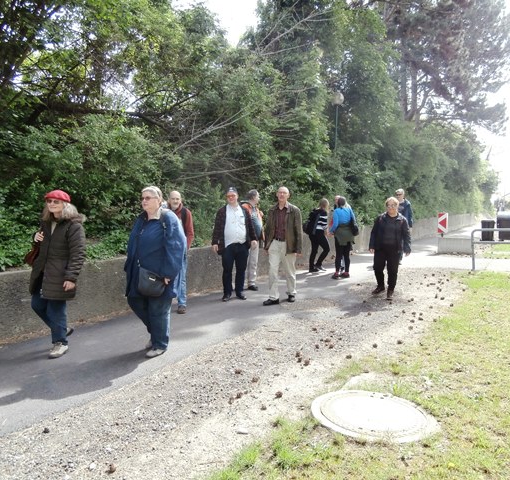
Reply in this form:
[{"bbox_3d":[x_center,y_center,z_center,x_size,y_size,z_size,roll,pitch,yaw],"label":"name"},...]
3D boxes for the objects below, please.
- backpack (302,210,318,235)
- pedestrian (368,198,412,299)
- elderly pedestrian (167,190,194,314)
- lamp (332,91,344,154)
[{"bbox_3d":[1.231,-0.396,9.750,0.250,0.510,0.310,7,1,-29],"label":"backpack"},{"bbox_3d":[2.223,0.114,7.280,0.640,1.620,0.450,2,5,22],"label":"pedestrian"},{"bbox_3d":[-1.107,0.168,6.181,0.540,1.680,0.420,1,5,17],"label":"elderly pedestrian"},{"bbox_3d":[2.948,-3.037,15.814,0.450,4.500,0.450,3,5,31],"label":"lamp"}]

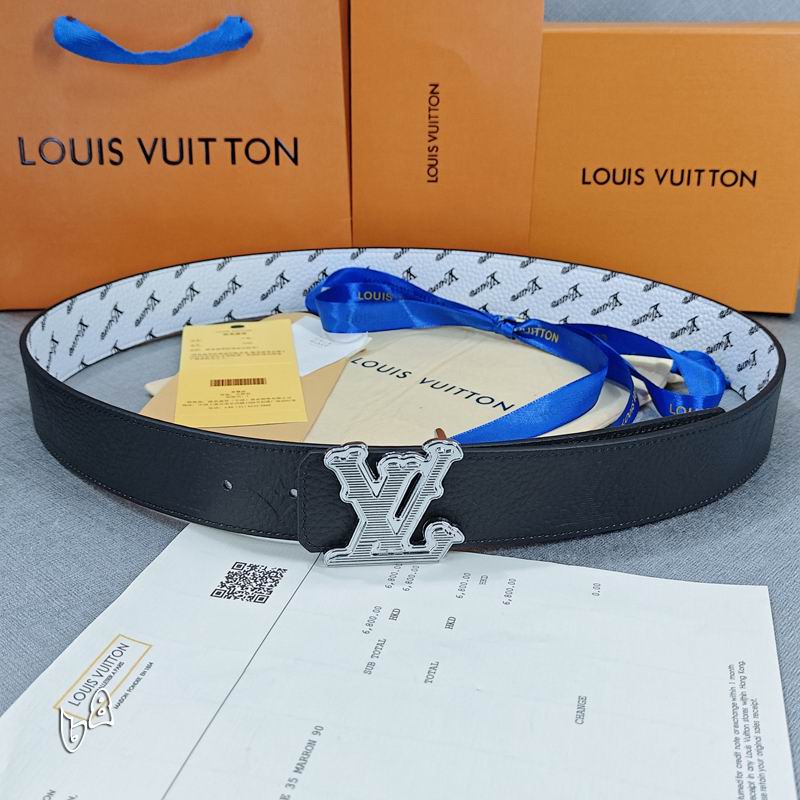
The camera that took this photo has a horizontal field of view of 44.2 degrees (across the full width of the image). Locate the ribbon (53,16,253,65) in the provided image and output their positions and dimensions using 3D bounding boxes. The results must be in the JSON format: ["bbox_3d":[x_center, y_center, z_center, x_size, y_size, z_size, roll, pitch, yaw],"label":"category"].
[{"bbox_3d":[-0.144,-0.207,0.570,0.116,0.028,0.020,0,22,0],"label":"ribbon"}]

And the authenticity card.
[{"bbox_3d":[-0.080,-0.016,0.495,0.059,0.002,0.119,-3,28,-9],"label":"authenticity card"}]

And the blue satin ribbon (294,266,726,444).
[{"bbox_3d":[0.038,-0.020,0.482,0.237,0.039,0.170,8,23,19],"label":"blue satin ribbon"}]

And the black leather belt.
[{"bbox_3d":[-0.002,-0.020,0.487,0.354,0.041,0.314,0,22,0],"label":"black leather belt"}]

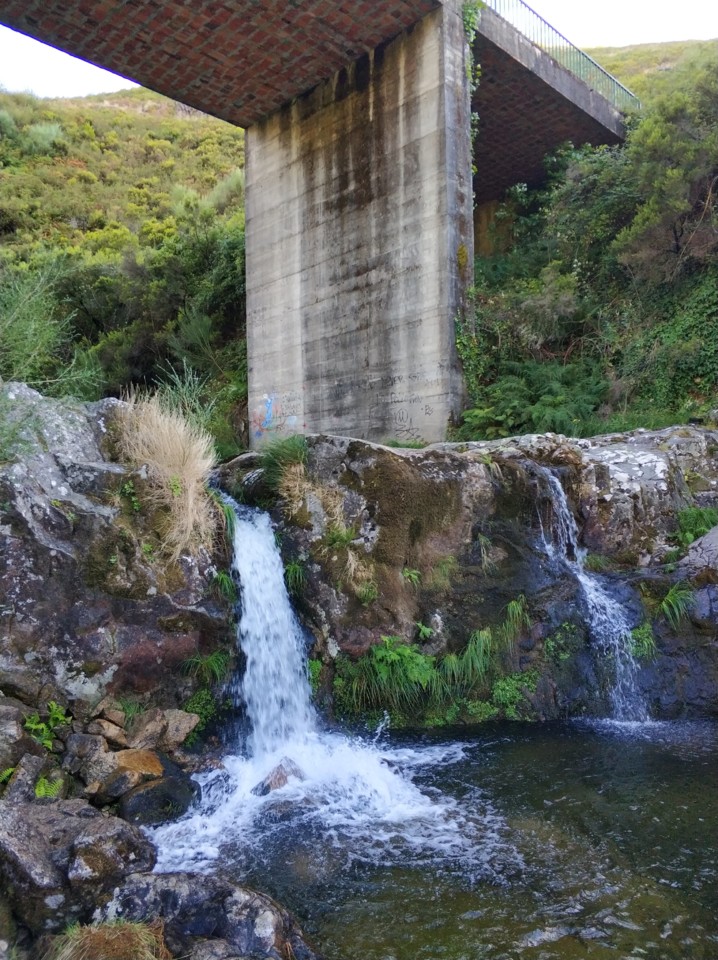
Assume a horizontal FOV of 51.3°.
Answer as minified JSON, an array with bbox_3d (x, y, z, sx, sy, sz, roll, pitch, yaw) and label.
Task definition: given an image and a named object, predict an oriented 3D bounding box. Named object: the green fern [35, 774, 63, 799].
[{"bbox_3d":[-1.862,1.844,4.500,0.180,0.120,0.150,-1,2,-23],"label":"green fern"}]

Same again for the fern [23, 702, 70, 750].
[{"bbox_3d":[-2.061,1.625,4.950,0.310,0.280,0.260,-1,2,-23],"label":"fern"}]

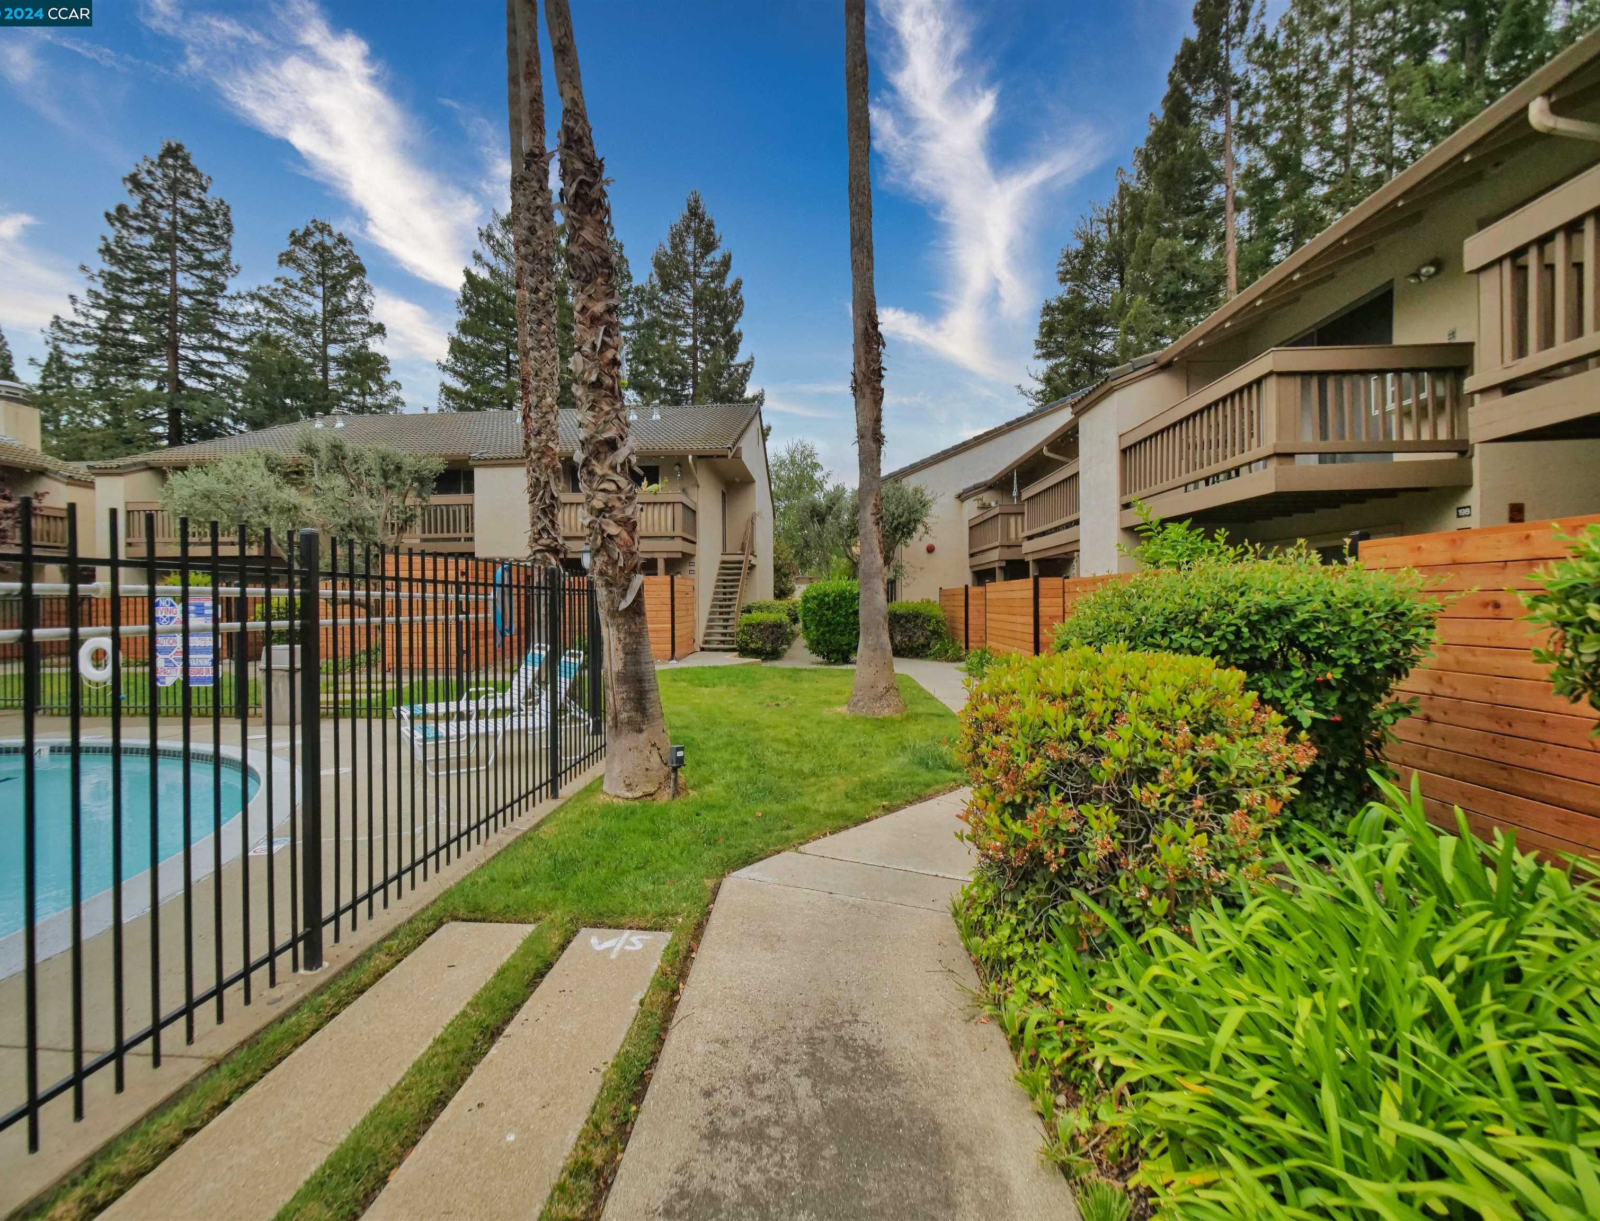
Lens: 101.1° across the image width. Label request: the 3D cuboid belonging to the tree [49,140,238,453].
[{"bbox_3d":[-35.000,-12.454,36.000,10.200,26.600,10.000,0,1,0],"label":"tree"}]

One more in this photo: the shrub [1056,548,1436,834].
[{"bbox_3d":[2.880,0.519,4.850,1.500,1.680,2.100,0,1,0],"label":"shrub"}]

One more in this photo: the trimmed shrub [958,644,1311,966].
[{"bbox_3d":[1.540,0.792,3.420,1.450,1.170,1.350,0,1,0],"label":"trimmed shrub"}]

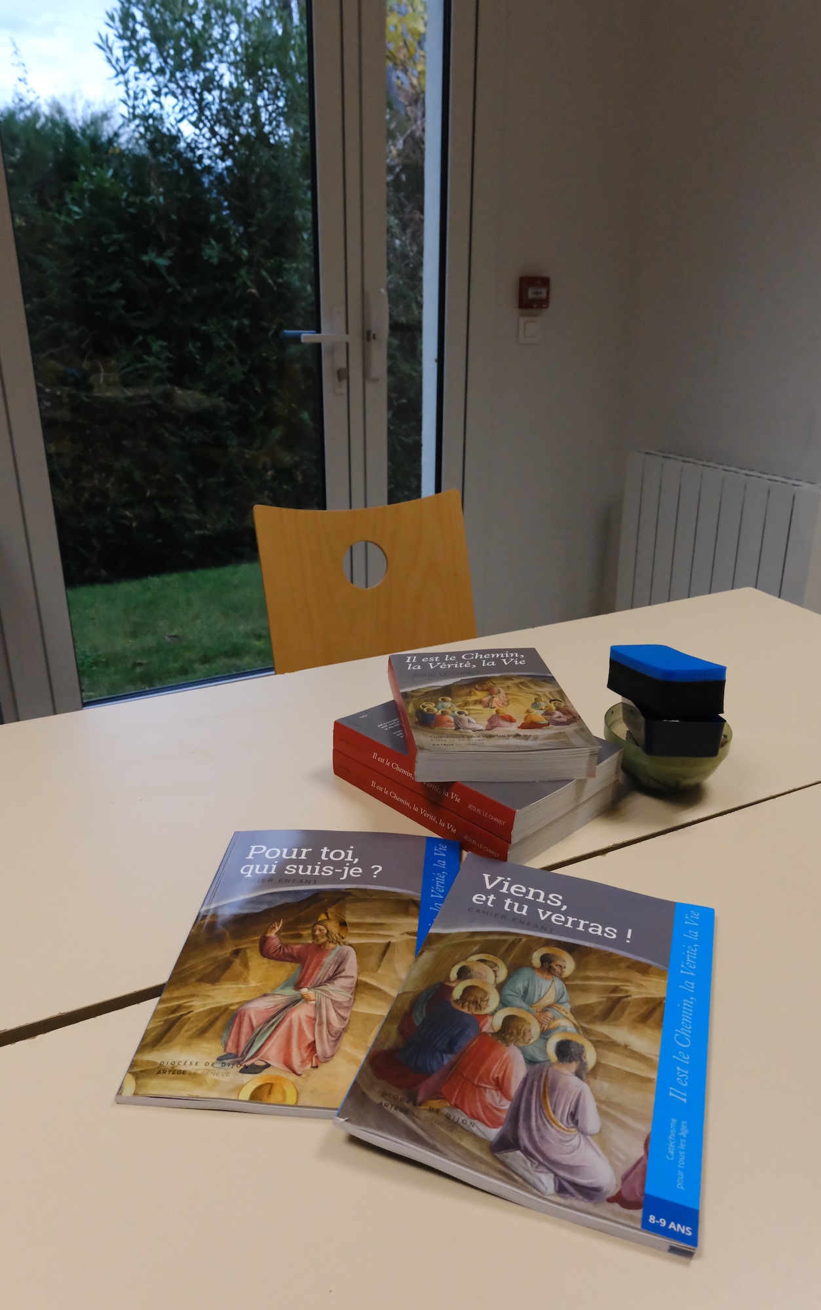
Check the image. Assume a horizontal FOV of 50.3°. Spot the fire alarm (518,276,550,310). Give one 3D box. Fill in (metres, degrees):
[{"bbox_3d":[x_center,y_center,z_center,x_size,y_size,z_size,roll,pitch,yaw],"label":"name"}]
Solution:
[{"bbox_3d":[0.375,-1.094,2.641,0.088,0.088,0.040,-11,24,-26],"label":"fire alarm"}]

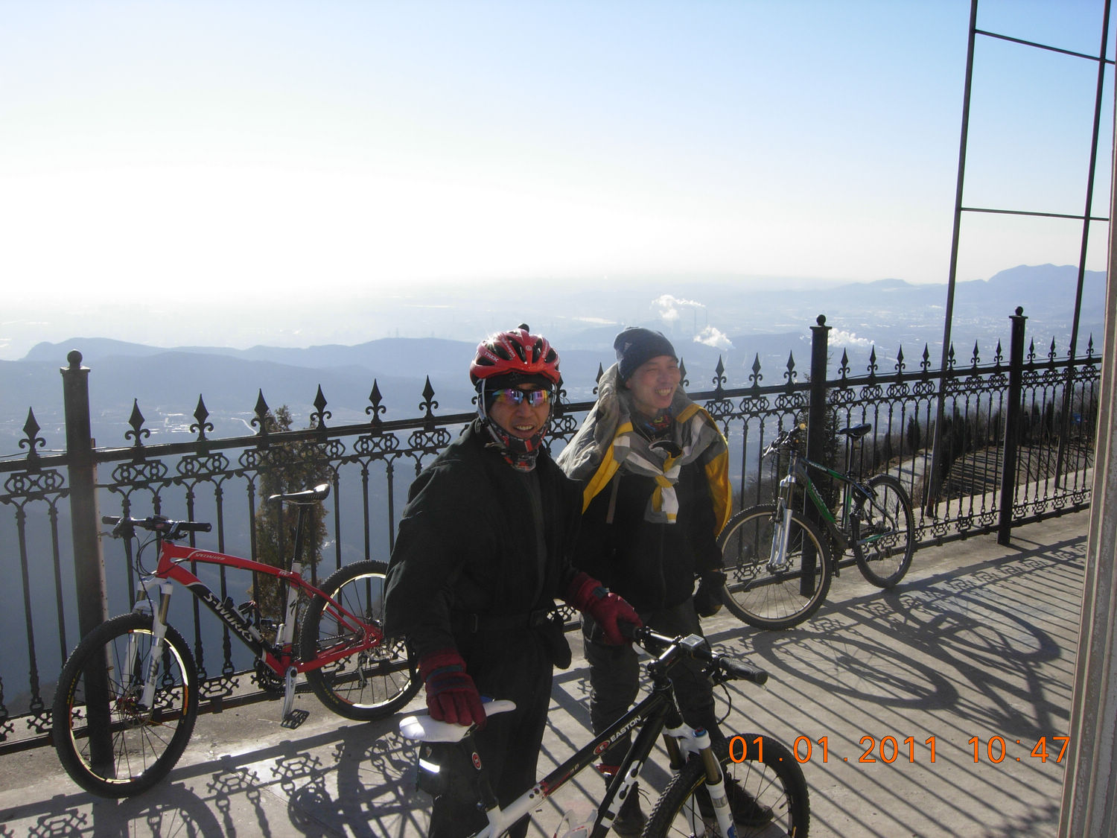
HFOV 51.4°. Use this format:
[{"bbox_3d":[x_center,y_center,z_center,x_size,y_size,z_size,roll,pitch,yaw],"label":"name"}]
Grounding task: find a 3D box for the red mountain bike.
[{"bbox_3d":[-1.188,0.814,4.646,1.676,1.040,0.600,-7,2,-41],"label":"red mountain bike"}]

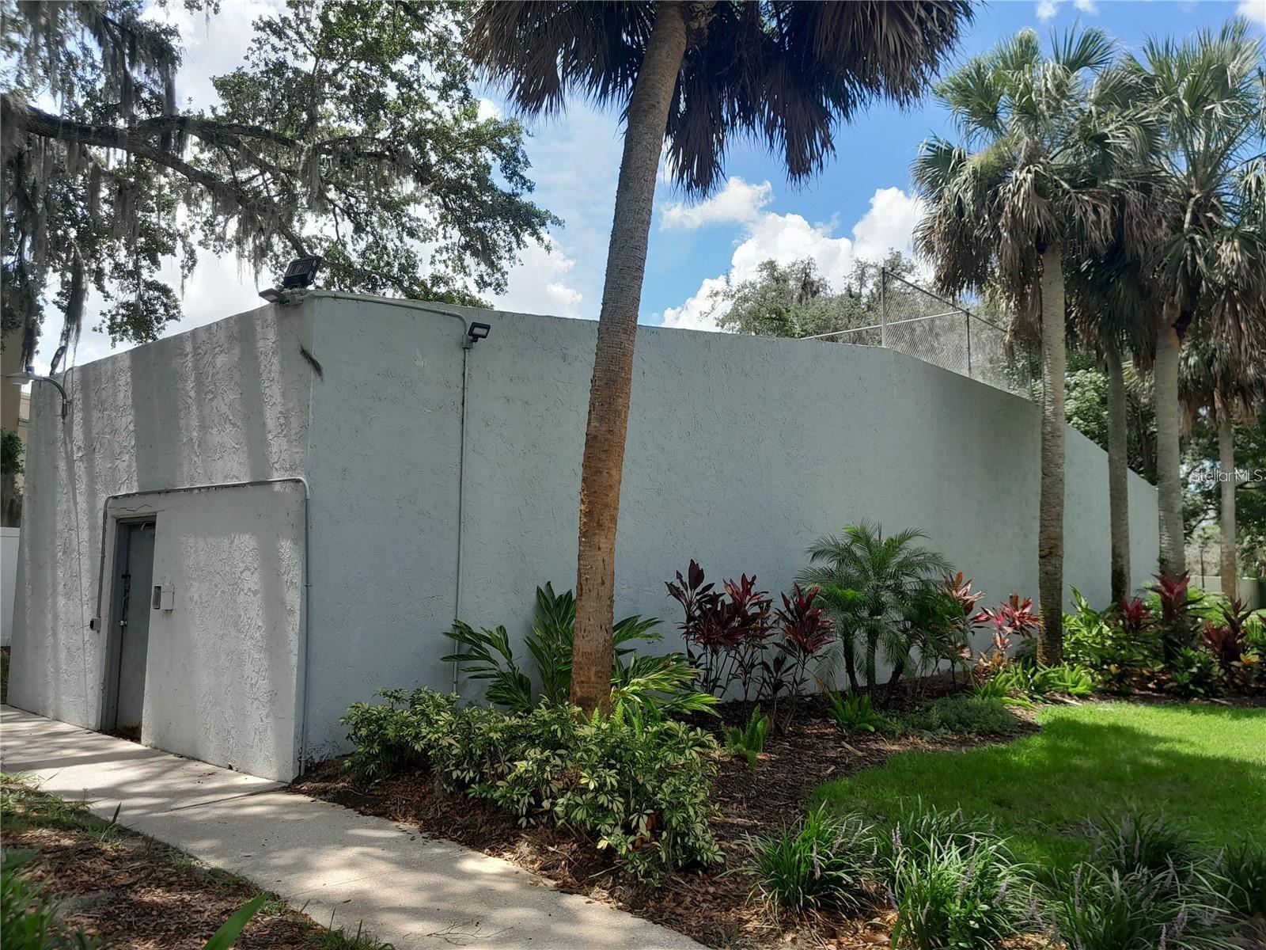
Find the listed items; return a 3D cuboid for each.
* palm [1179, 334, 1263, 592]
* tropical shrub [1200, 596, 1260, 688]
[{"bbox_3d":[16.735,-0.136,27.964,2.738,9.315,2.738,0,-6,0],"label":"palm"},{"bbox_3d":[9.178,2.553,15.159,0.881,1.325,0.881,0,-6,0],"label":"tropical shrub"}]

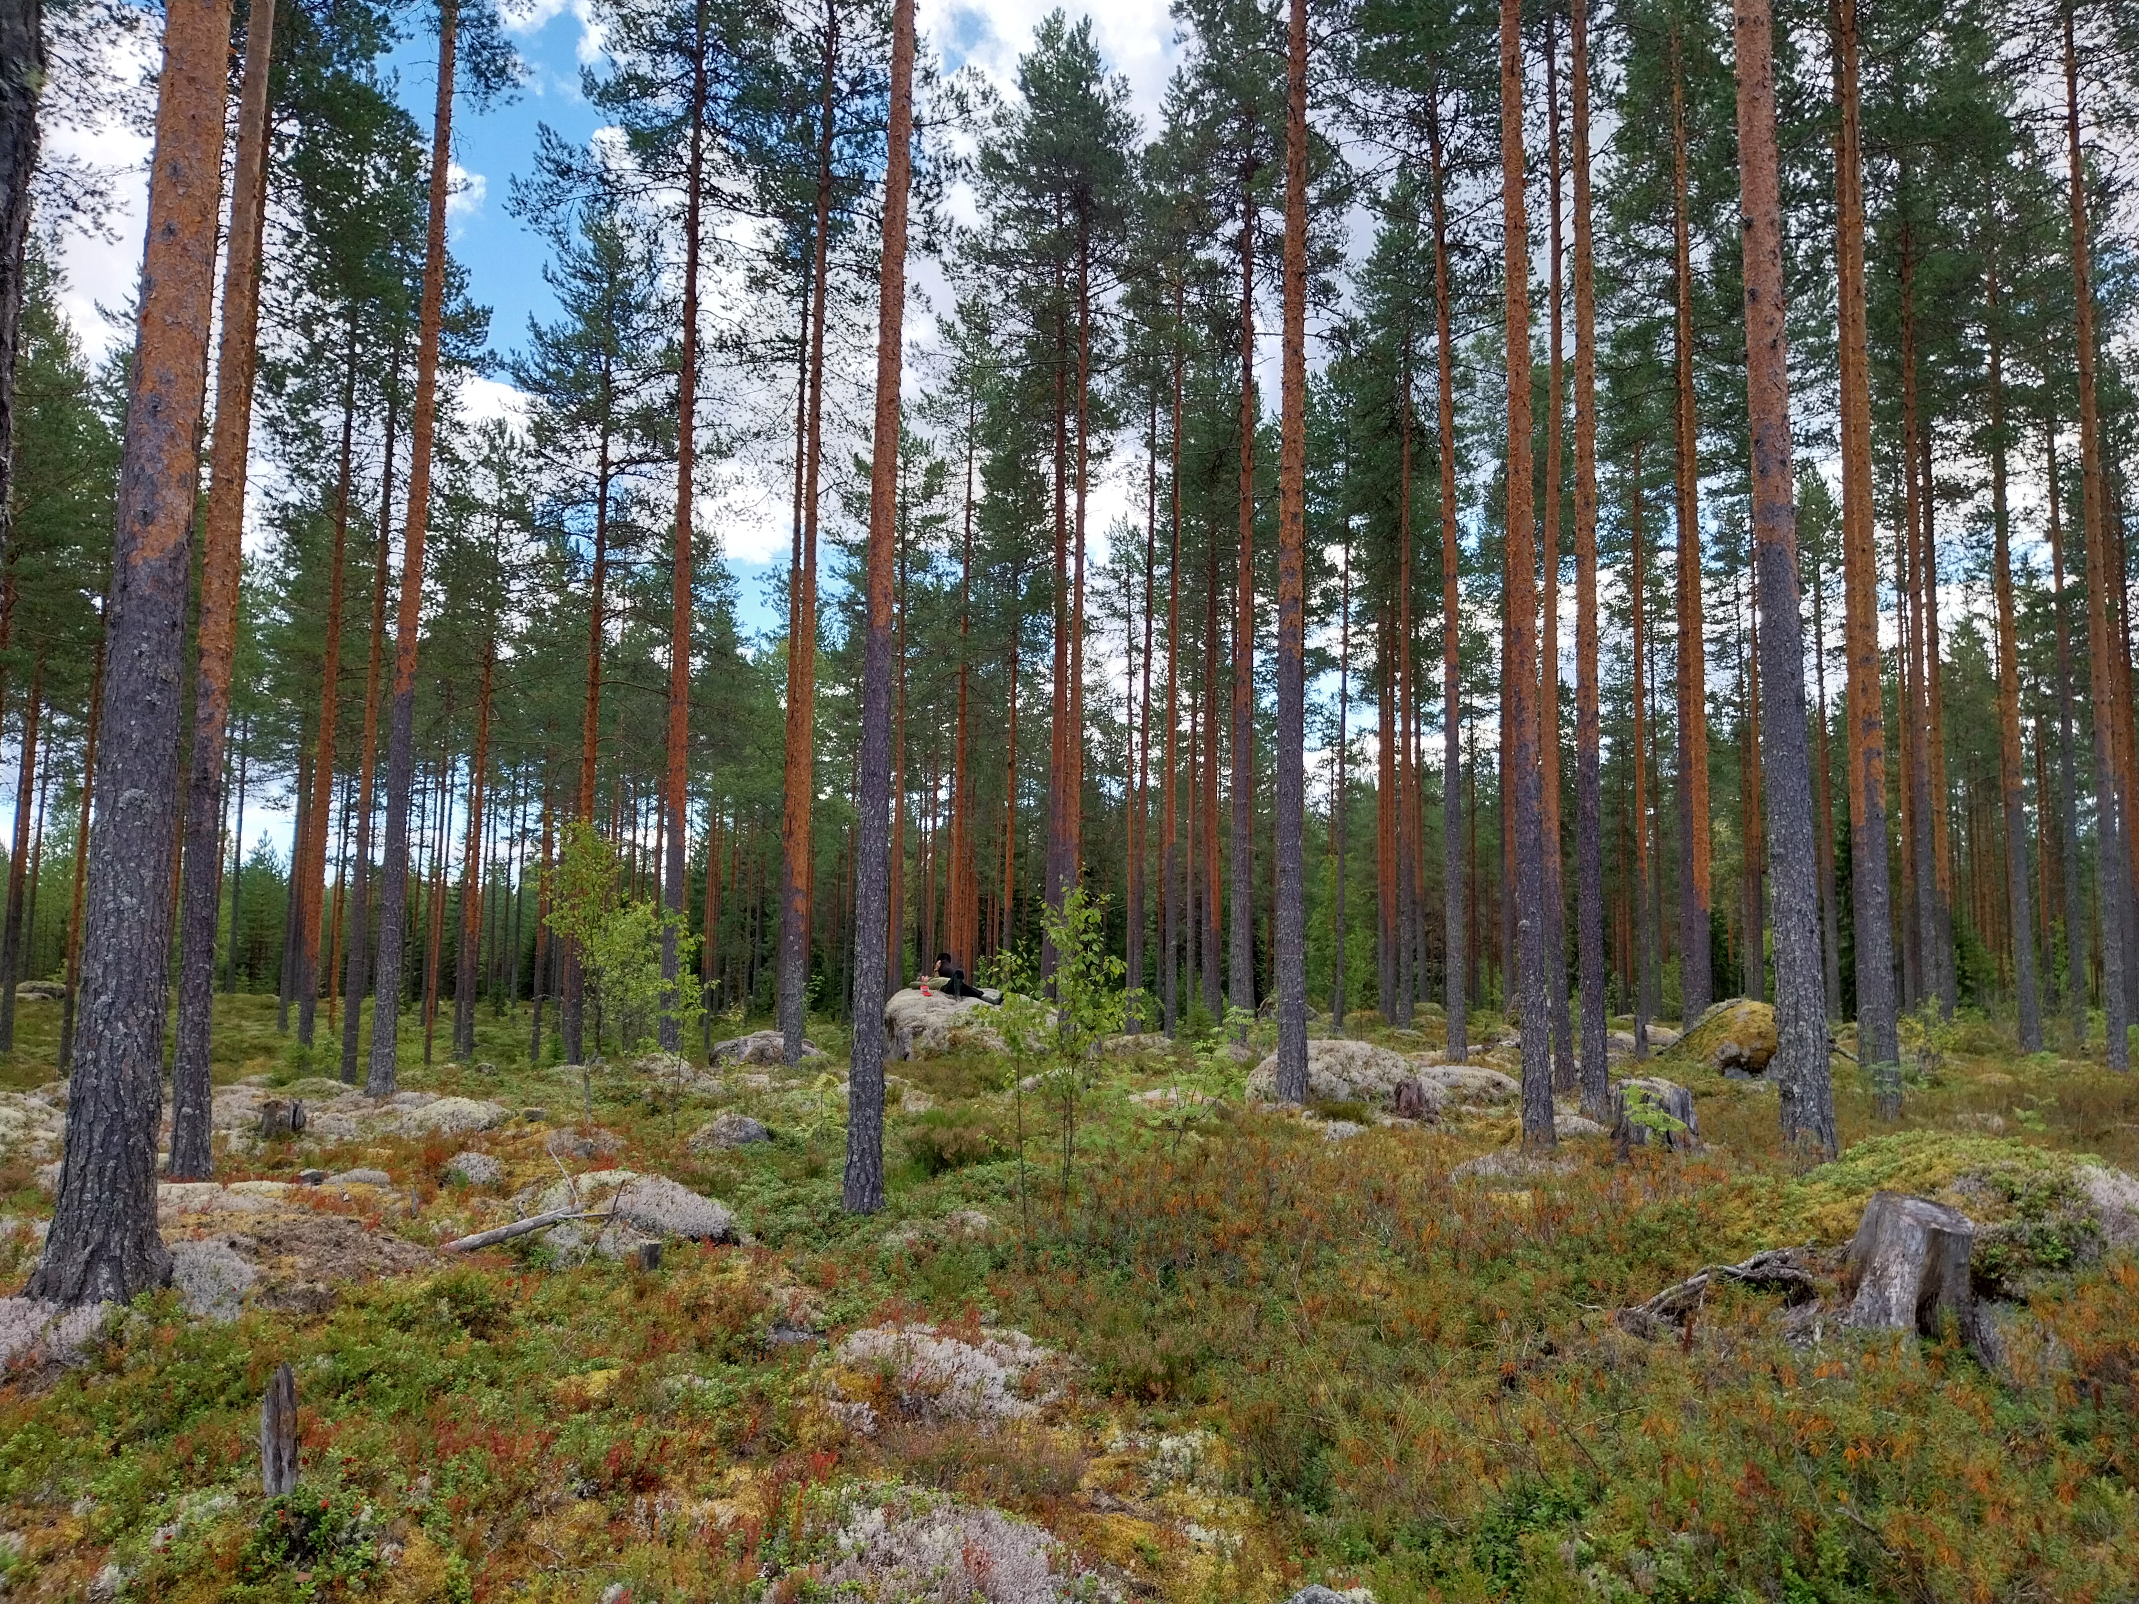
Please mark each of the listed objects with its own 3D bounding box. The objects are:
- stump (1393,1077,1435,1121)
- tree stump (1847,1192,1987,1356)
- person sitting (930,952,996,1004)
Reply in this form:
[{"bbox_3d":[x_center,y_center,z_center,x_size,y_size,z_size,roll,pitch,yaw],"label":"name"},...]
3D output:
[{"bbox_3d":[3.484,3.018,16.300,0.380,0.420,0.360,0,-6,12],"label":"stump"},{"bbox_3d":[3.121,1.721,5.900,0.510,0.550,0.480,-2,-7,27],"label":"tree stump"},{"bbox_3d":[-1.741,2.977,27.000,1.050,0.800,0.500,-1,-6,17],"label":"person sitting"}]

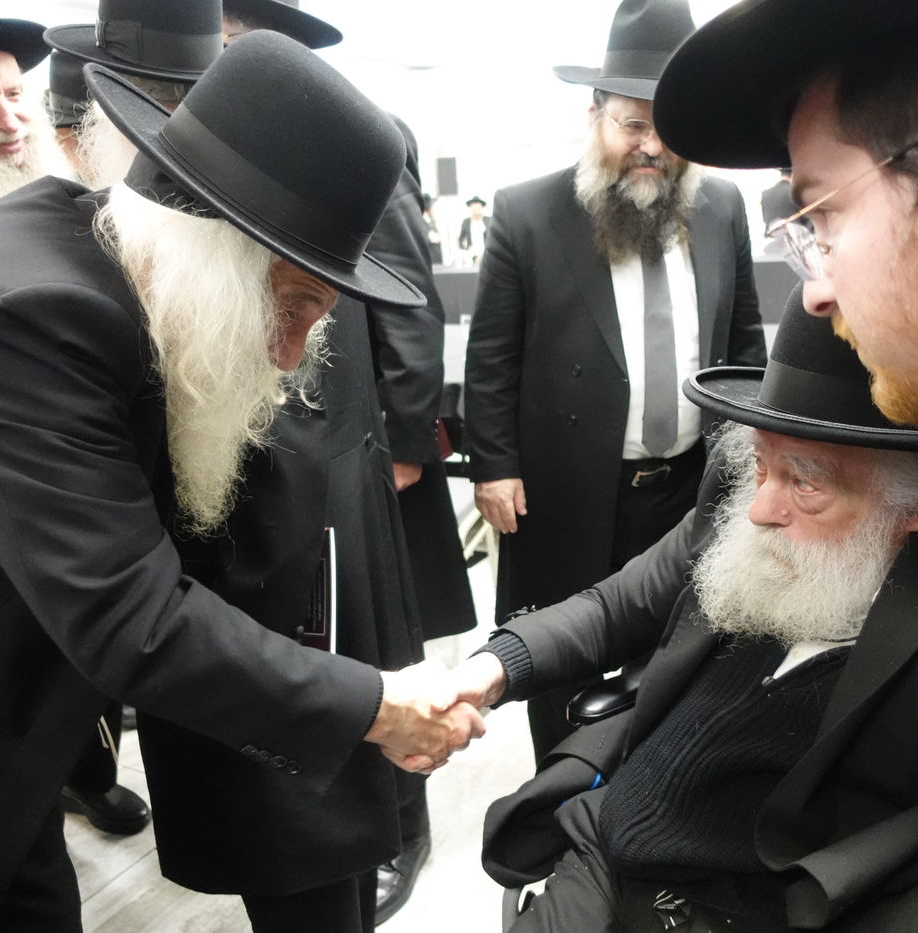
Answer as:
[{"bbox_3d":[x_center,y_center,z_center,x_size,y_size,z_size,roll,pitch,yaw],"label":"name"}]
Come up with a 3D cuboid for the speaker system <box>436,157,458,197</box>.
[{"bbox_3d":[-0.193,-4.651,15.000,0.360,0.610,0.340,-4,15,0],"label":"speaker system"}]

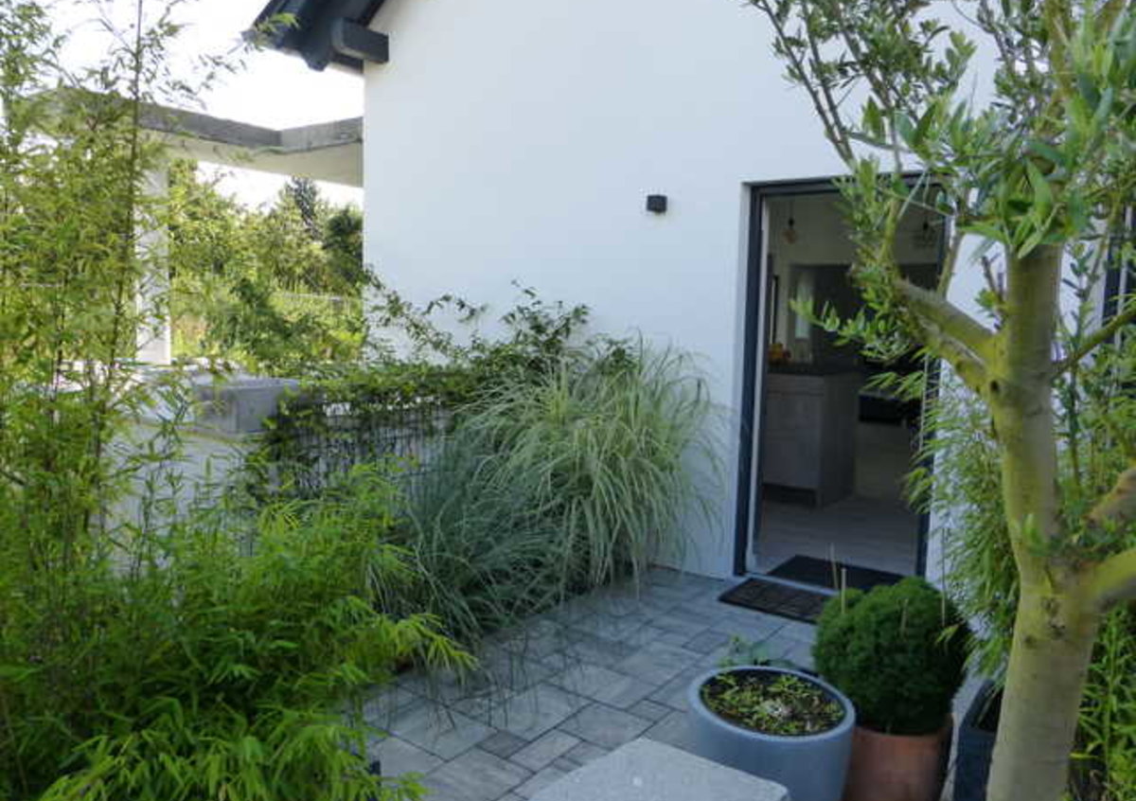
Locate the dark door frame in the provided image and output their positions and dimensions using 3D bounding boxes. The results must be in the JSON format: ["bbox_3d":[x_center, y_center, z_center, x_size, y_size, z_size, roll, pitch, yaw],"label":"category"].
[{"bbox_3d":[1.352,-0.047,4.138,0.970,2.080,0.110,6,7,36],"label":"dark door frame"}]

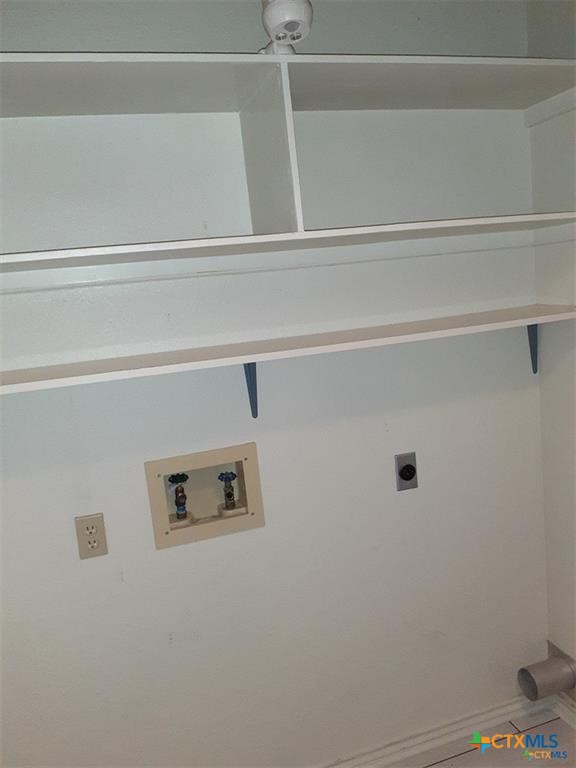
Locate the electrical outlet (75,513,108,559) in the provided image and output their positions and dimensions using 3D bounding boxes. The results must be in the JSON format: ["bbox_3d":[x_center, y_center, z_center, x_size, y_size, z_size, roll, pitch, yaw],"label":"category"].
[{"bbox_3d":[-0.511,0.398,1.561,0.070,0.115,0.012,-8,10,-16],"label":"electrical outlet"}]

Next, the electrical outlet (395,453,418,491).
[{"bbox_3d":[0.363,0.269,1.822,0.070,0.114,0.016,-8,10,-16],"label":"electrical outlet"}]

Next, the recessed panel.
[{"bbox_3d":[-0.234,0.301,1.683,0.305,0.246,0.090,-8,10,-16],"label":"recessed panel"}]

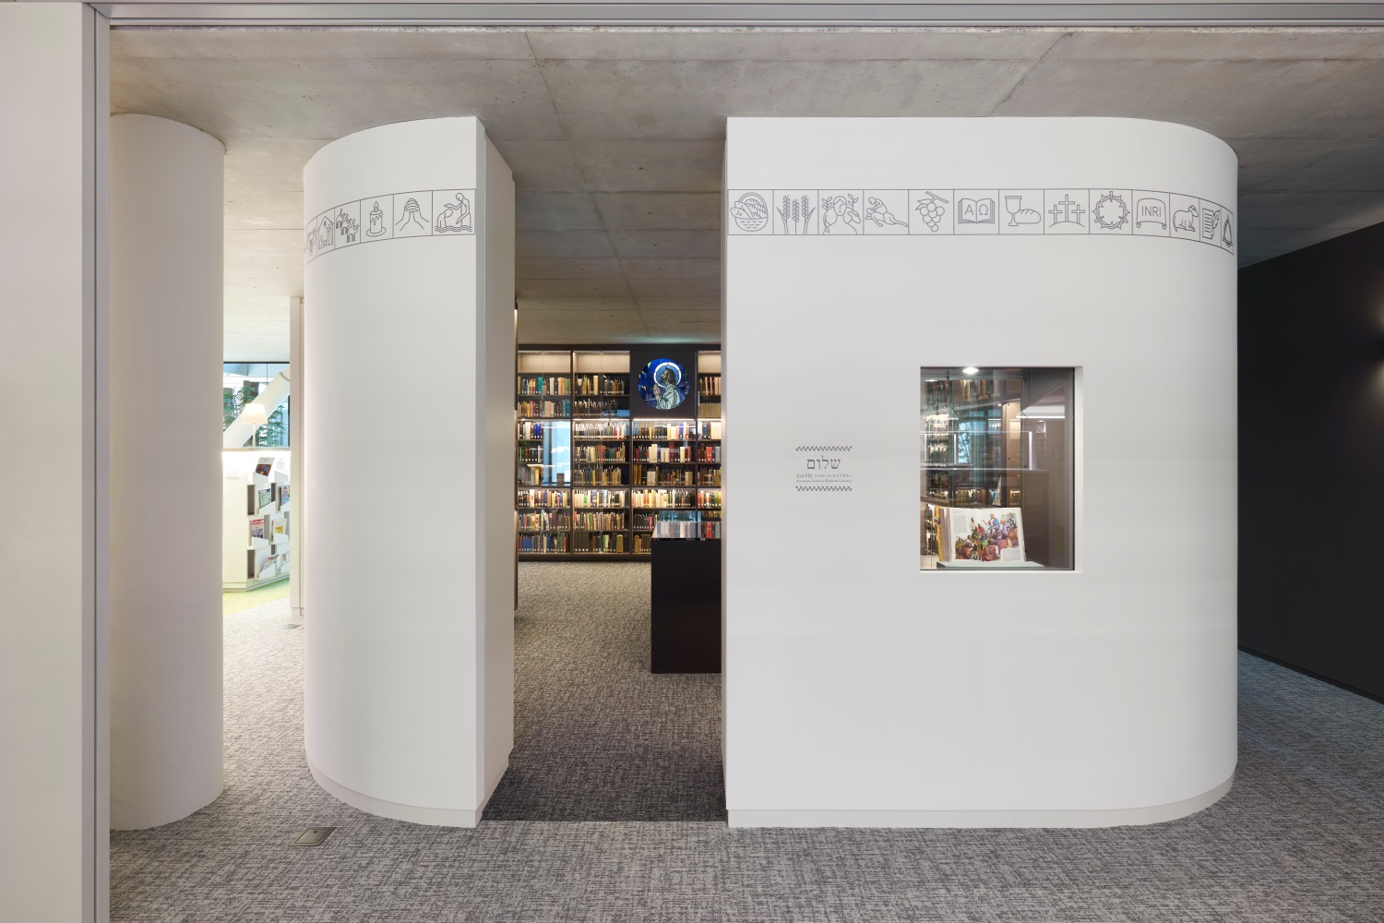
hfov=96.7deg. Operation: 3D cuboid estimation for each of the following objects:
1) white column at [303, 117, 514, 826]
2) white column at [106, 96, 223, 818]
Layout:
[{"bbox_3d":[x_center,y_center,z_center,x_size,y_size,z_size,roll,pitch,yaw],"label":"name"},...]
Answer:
[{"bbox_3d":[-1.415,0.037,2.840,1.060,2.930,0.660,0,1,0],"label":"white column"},{"bbox_3d":[-2.300,0.041,2.700,0.390,2.930,0.390,0,1,0],"label":"white column"}]

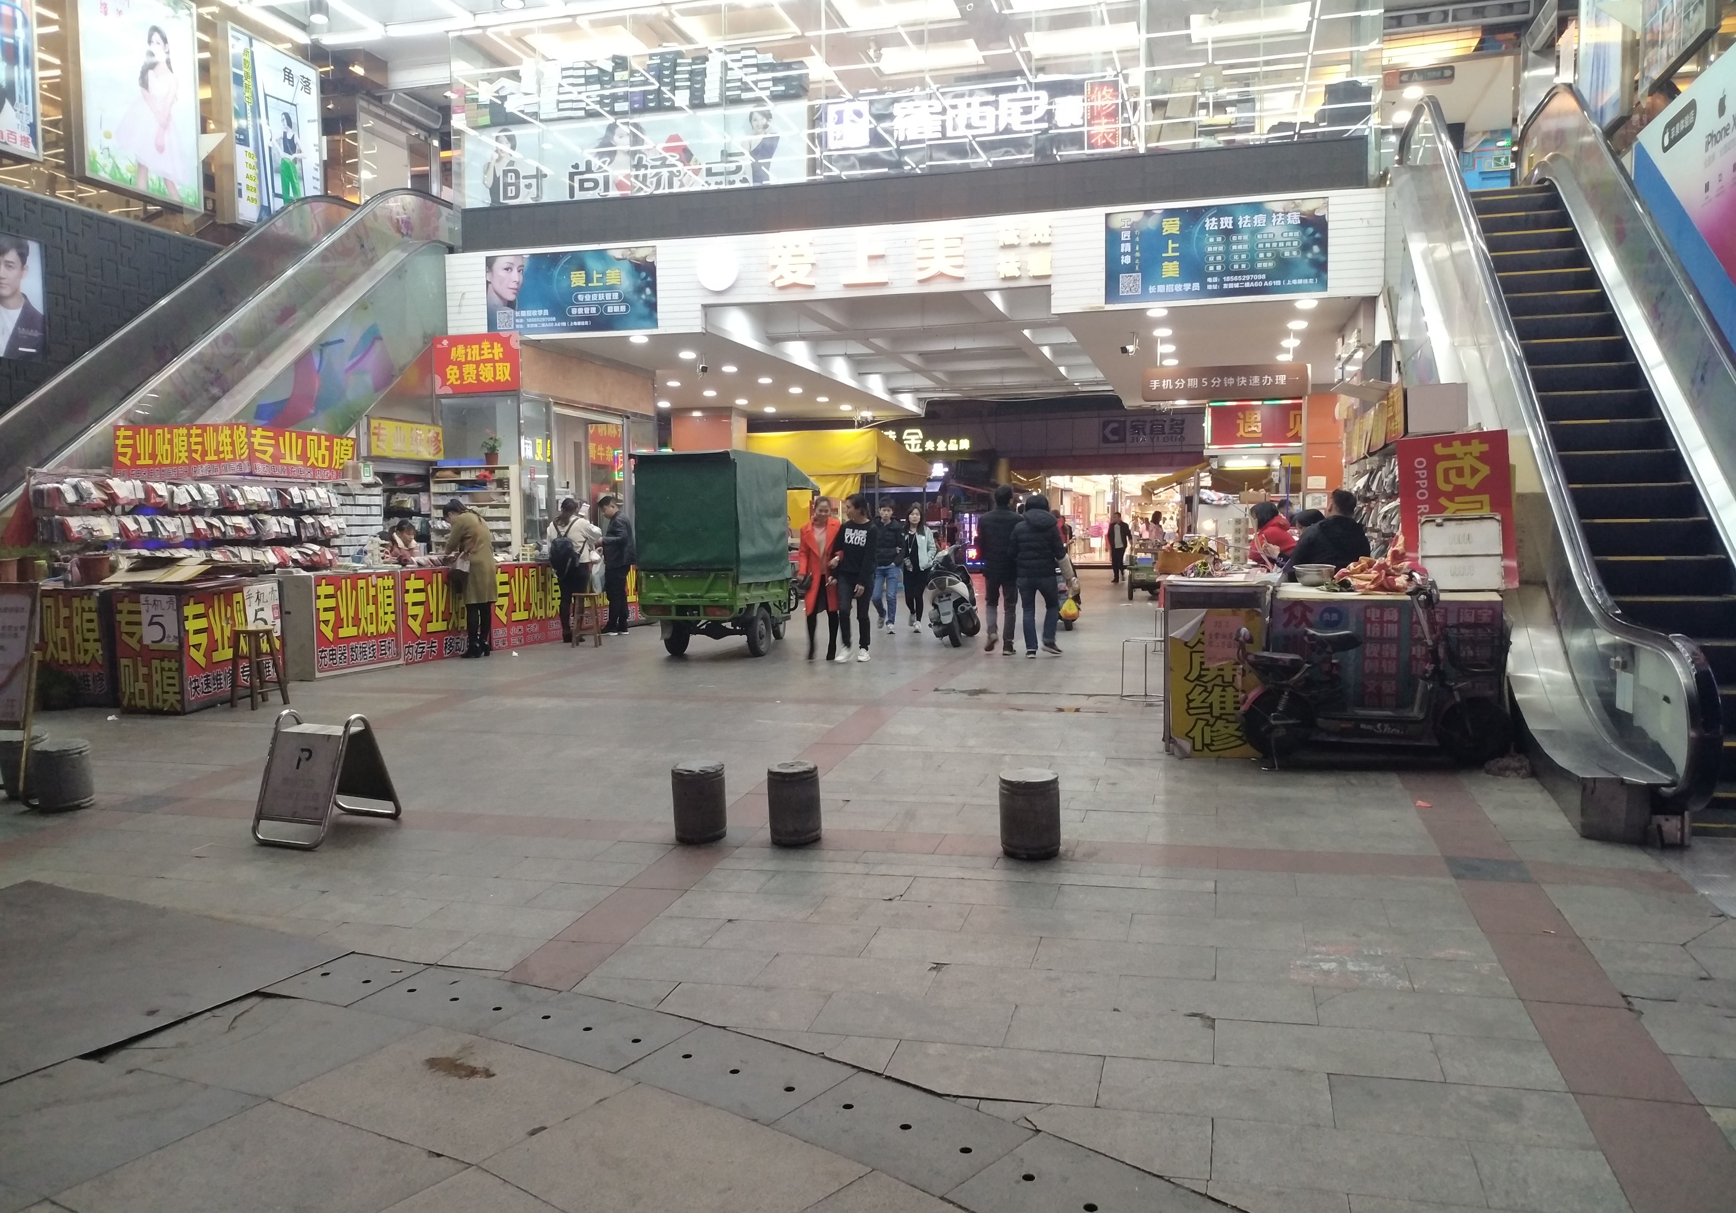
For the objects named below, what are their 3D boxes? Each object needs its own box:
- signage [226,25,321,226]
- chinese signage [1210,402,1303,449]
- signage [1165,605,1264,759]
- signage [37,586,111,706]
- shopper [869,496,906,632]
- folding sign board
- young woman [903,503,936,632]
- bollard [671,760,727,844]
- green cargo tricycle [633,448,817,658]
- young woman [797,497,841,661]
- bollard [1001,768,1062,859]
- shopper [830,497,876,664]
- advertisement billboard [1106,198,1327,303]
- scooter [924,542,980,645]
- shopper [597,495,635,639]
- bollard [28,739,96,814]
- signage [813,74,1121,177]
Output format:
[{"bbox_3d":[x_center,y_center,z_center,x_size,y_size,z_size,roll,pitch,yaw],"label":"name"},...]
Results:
[{"bbox_3d":[-6.574,-5.175,15.125,0.150,2.070,1.440,0,3,15],"label":"signage"},{"bbox_3d":[6.486,-2.945,21.949,1.900,0.750,0.150,0,3,15],"label":"chinese signage"},{"bbox_3d":[2.115,0.458,8.210,0.570,0.900,0.040,0,3,16],"label":"signage"},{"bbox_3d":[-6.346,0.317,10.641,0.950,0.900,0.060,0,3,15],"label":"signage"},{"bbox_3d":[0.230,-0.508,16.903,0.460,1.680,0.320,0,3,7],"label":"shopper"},{"bbox_3d":[-2.803,0.852,7.017,0.450,0.630,0.600,1,3,20],"label":"folding sign board"},{"bbox_3d":[0.638,-0.483,16.905,0.430,1.620,0.320,0,3,13],"label":"young woman"},{"bbox_3d":[-0.830,0.967,6.698,0.260,0.370,0.260,-2,5,0],"label":"bollard"},{"bbox_3d":[-1.393,-0.551,14.521,1.070,2.060,2.950,0,4,15],"label":"green cargo tricycle"},{"bbox_3d":[-0.493,-0.279,13.514,0.460,1.610,0.360,-1,4,2],"label":"young woman"},{"bbox_3d":[0.757,0.967,6.308,0.280,0.375,0.280,-1,5,15],"label":"bollard"},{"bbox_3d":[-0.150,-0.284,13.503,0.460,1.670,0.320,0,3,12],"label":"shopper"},{"bbox_3d":[3.810,-3.881,14.860,2.370,1.000,0.060,0,3,14],"label":"advertisement billboard"},{"bbox_3d":[0.932,-0.142,15.151,0.680,1.100,1.720,0,3,9],"label":"scooter"},{"bbox_3d":[-3.112,-0.513,16.752,0.450,1.740,0.500,-1,3,-6],"label":"shopper"},{"bbox_3d":[-4.361,0.928,7.337,0.280,0.330,0.280,0,3,15],"label":"bollard"},{"bbox_3d":[1.087,-5.268,14.892,3.340,0.819,0.120,0,4,15],"label":"signage"}]

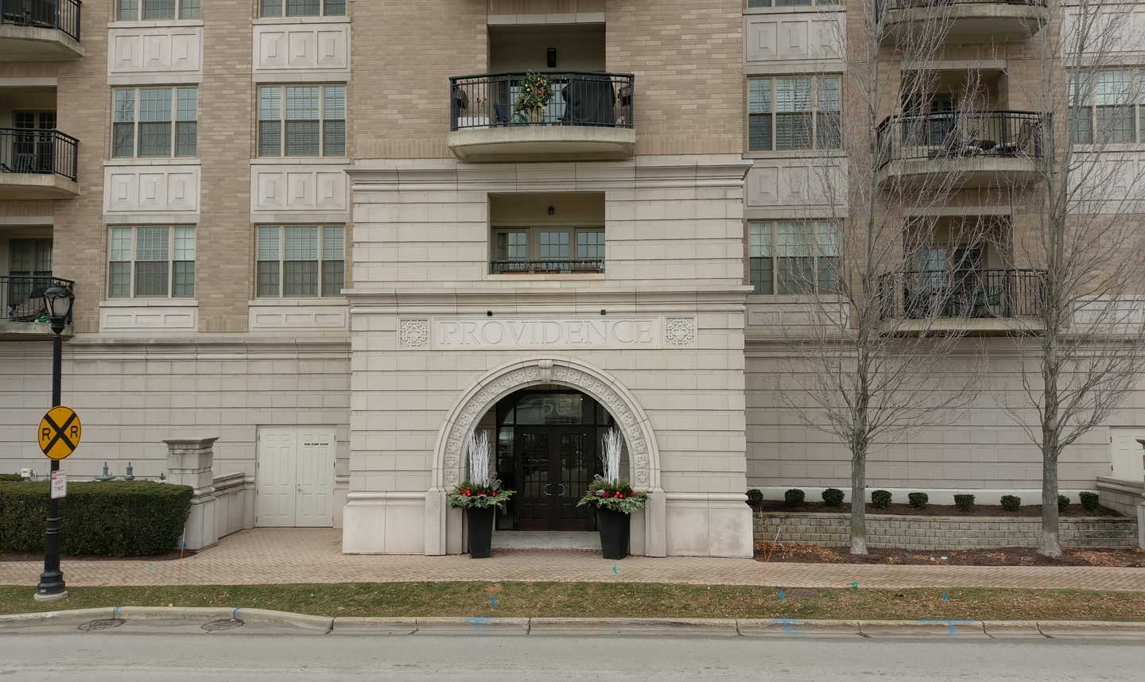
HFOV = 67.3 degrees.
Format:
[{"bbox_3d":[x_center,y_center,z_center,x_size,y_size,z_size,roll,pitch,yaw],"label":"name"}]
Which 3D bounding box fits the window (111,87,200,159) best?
[{"bbox_3d":[-10.270,-5.365,21.154,2.170,1.780,0.150,0,-3,3],"label":"window"}]

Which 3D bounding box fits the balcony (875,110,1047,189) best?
[{"bbox_3d":[8.943,-4.400,19.622,3.680,1.420,1.030,0,-3,3],"label":"balcony"}]

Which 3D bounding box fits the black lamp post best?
[{"bbox_3d":[-8.838,1.709,14.699,0.550,5.310,0.550,0,-3,3],"label":"black lamp post"}]

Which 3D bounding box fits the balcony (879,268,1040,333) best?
[{"bbox_3d":[8.863,-0.834,19.376,3.540,1.387,1.270,0,-2,3],"label":"balcony"}]

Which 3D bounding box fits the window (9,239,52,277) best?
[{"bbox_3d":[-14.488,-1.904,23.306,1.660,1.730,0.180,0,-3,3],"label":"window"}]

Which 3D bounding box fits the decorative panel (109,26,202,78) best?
[{"bbox_3d":[-10.246,-7.105,21.143,2.400,1.250,0.120,0,-3,3],"label":"decorative panel"}]

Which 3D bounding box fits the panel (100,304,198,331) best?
[{"bbox_3d":[-10.243,-0.552,20.802,2.430,0.640,0.120,0,-3,3],"label":"panel"}]

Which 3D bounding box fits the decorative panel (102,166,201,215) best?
[{"bbox_3d":[-10.355,-3.739,21.194,2.450,1.230,0.130,0,-2,3],"label":"decorative panel"}]

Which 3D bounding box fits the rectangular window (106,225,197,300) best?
[{"bbox_3d":[-10.261,-1.917,20.974,2.190,1.780,0.150,0,-3,3],"label":"rectangular window"}]

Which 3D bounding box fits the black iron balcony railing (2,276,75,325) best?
[{"bbox_3d":[-13.875,-0.948,20.325,3.450,1.050,1.350,0,-3,3],"label":"black iron balcony railing"}]

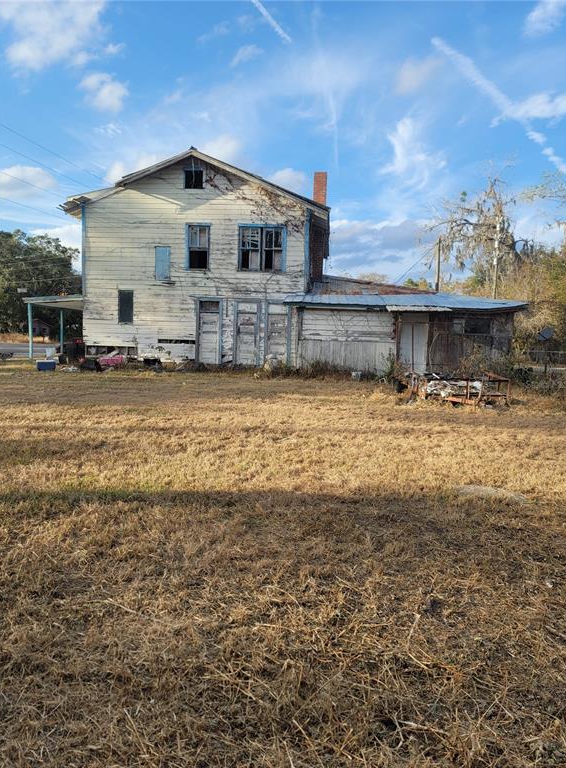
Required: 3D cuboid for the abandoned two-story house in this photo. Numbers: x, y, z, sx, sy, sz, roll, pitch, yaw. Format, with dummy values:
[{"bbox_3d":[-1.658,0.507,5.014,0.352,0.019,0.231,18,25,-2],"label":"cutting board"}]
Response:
[{"bbox_3d":[-0.233,-5.164,26.715,19.342,8.301,11.800,2,5,5],"label":"abandoned two-story house"}]

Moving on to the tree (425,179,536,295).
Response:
[{"bbox_3d":[16.155,-9.530,45.678,8.599,14.675,8.169,2,5,5],"label":"tree"}]

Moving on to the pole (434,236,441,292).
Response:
[{"bbox_3d":[9.771,-5.356,35.367,0.270,7.938,0.270,2,5,5],"label":"pole"}]

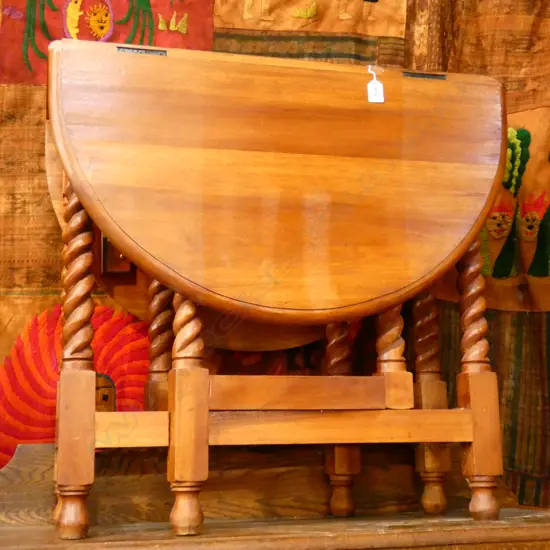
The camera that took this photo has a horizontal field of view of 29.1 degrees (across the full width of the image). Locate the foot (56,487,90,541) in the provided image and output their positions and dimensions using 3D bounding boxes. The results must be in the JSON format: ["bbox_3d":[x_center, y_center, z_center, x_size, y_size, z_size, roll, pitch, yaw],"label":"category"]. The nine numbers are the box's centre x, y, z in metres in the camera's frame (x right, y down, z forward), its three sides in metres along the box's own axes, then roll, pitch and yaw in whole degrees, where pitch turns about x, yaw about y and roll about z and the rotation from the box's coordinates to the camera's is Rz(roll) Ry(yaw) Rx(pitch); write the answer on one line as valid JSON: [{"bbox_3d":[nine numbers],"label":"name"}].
[{"bbox_3d":[-0.293,0.346,1.542,0.046,0.079,0.046,2,-10,-14],"label":"foot"}]

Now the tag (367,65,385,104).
[{"bbox_3d":[0.163,-0.308,1.708,0.029,0.064,0.004,2,-10,-14],"label":"tag"}]

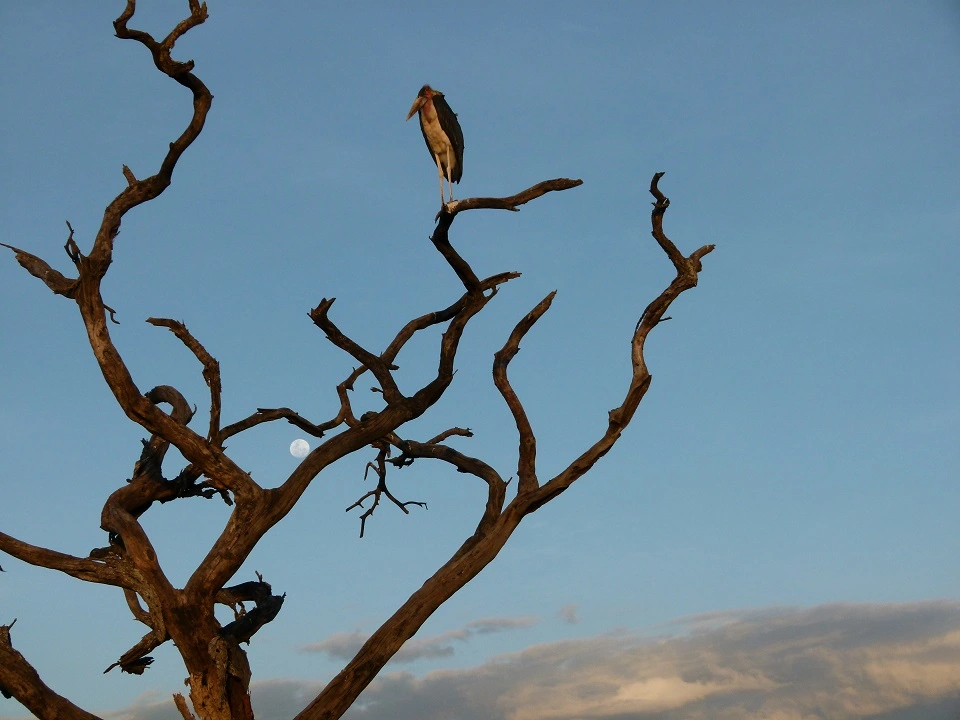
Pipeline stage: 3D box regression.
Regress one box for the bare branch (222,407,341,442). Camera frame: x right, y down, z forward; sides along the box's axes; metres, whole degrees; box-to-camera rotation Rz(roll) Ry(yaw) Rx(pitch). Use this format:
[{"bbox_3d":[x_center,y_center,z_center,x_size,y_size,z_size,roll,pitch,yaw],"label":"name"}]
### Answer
[{"bbox_3d":[-1.838,0.594,20.443,1.106,0.304,0.450,0,-15,0],"label":"bare branch"}]

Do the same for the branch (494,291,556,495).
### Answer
[{"bbox_3d":[0.421,0.301,20.521,0.573,1.902,0.500,0,-15,0],"label":"branch"}]

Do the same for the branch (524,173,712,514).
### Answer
[{"bbox_3d":[1.289,-0.154,20.643,1.749,3.205,1.000,0,-15,0],"label":"branch"}]

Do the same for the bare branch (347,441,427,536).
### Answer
[{"bbox_3d":[-0.855,1.175,20.287,0.732,0.854,0.600,0,-15,0],"label":"bare branch"}]

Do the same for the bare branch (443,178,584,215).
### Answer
[{"bbox_3d":[0.314,-1.533,20.806,1.332,0.304,0.450,0,-15,0],"label":"bare branch"}]

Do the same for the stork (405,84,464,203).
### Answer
[{"bbox_3d":[-0.420,-2.034,20.940,0.360,1.161,0.480,-12,-19,38],"label":"stork"}]

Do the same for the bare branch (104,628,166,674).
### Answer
[{"bbox_3d":[-3.059,2.589,19.701,0.551,0.395,0.450,0,-15,0],"label":"bare branch"}]

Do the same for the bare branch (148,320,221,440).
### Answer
[{"bbox_3d":[-2.723,0.189,20.448,0.700,1.140,0.450,0,-15,0],"label":"bare branch"}]

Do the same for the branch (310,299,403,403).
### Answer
[{"bbox_3d":[-1.137,-0.087,20.418,0.847,0.944,0.500,0,-15,0],"label":"branch"}]

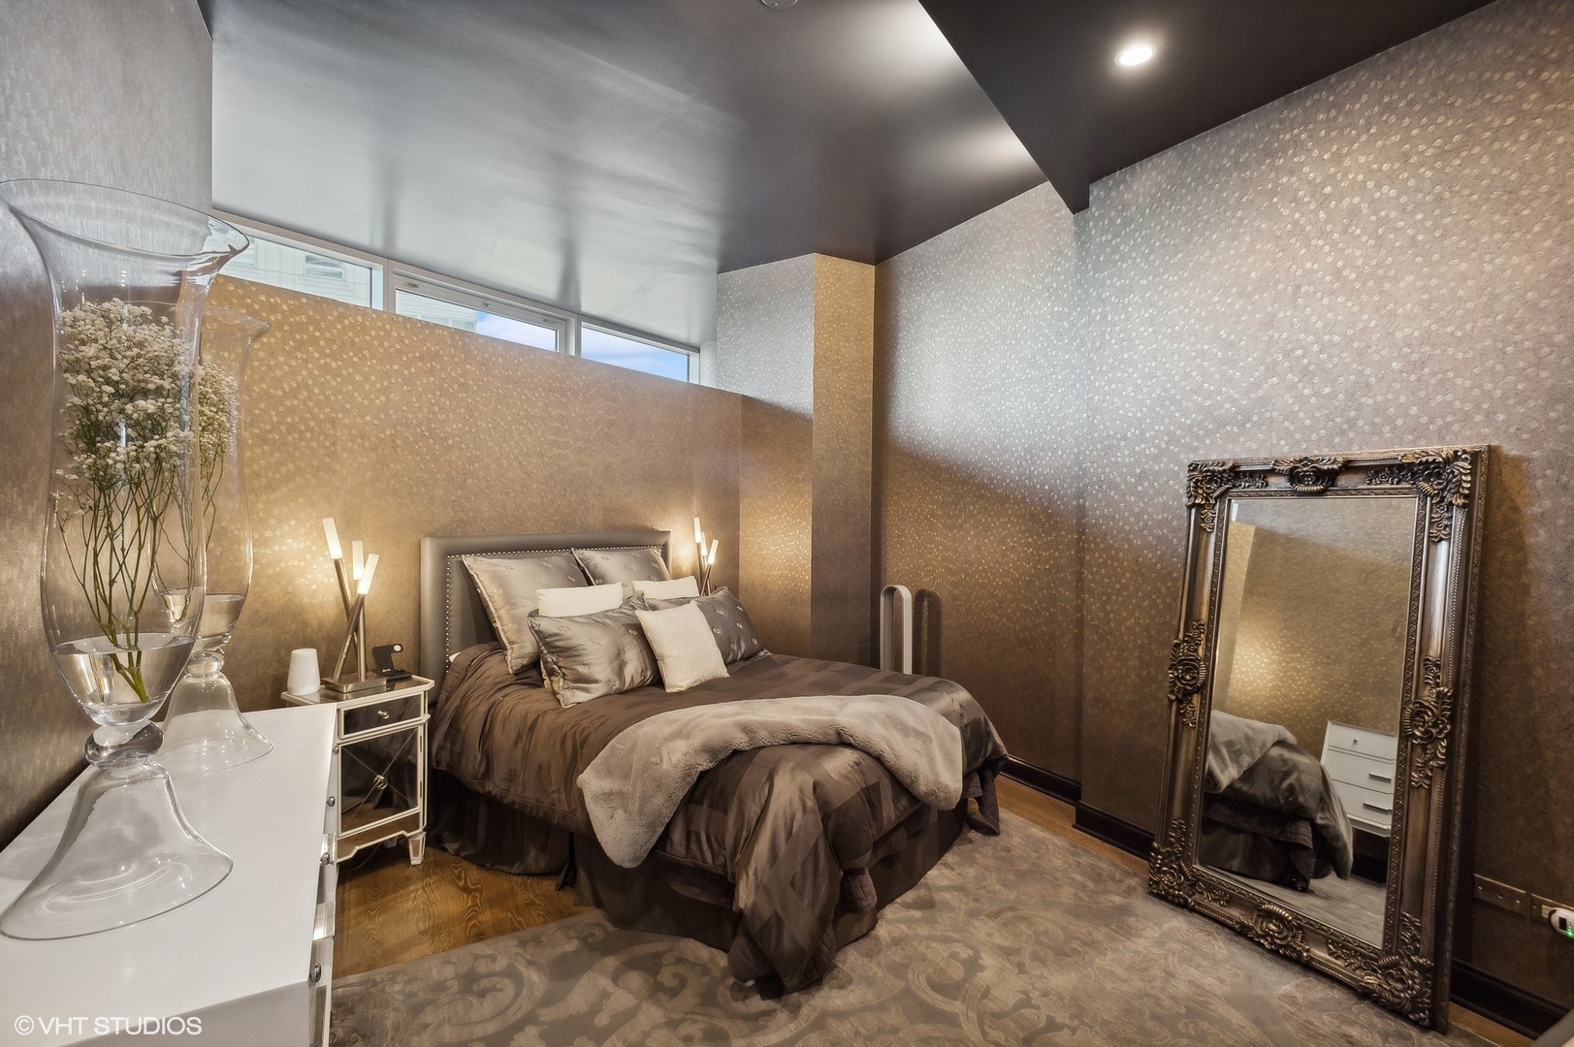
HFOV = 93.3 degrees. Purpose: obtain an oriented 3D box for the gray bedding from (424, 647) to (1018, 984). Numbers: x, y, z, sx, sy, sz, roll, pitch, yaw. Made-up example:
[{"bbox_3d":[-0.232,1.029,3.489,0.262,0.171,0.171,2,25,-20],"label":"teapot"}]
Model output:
[{"bbox_3d":[-0.281,1.016,3.405,2.056,0.797,1.758,1,1,33],"label":"gray bedding"}]

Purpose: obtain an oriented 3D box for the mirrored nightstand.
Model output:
[{"bbox_3d":[-1.731,1.045,3.035,0.331,0.749,0.459,1,1,33],"label":"mirrored nightstand"}]

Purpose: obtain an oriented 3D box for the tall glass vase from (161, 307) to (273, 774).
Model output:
[{"bbox_3d":[-1.313,0.036,1.675,0.258,0.990,0.258,1,1,33],"label":"tall glass vase"}]

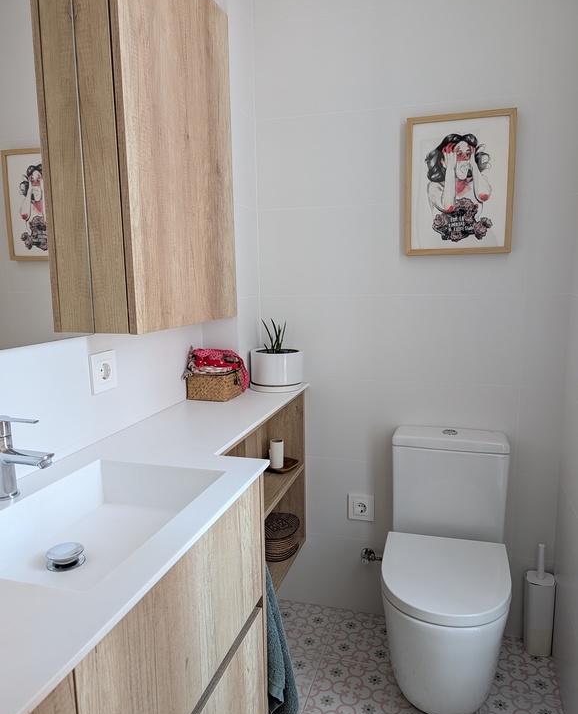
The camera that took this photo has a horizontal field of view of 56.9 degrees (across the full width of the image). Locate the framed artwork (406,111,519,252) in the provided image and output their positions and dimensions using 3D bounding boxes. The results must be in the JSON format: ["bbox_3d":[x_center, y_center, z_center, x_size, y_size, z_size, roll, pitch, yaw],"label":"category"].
[{"bbox_3d":[0.541,-0.545,1.699,0.325,0.430,0.022,2,9,17],"label":"framed artwork"}]

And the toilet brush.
[{"bbox_3d":[0.842,0.810,1.789,0.092,0.384,0.088,2,9,17],"label":"toilet brush"}]

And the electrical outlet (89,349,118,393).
[{"bbox_3d":[-0.453,0.038,1.307,0.011,0.095,0.092,2,9,17],"label":"electrical outlet"}]

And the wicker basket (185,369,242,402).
[{"bbox_3d":[-0.245,0.090,1.766,0.146,0.085,0.136,2,9,17],"label":"wicker basket"}]

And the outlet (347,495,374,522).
[{"bbox_3d":[0.269,0.557,1.965,0.090,0.096,0.011,2,9,17],"label":"outlet"}]

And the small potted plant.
[{"bbox_3d":[-0.048,-0.013,1.878,0.183,0.246,0.183,-1,9,0],"label":"small potted plant"}]

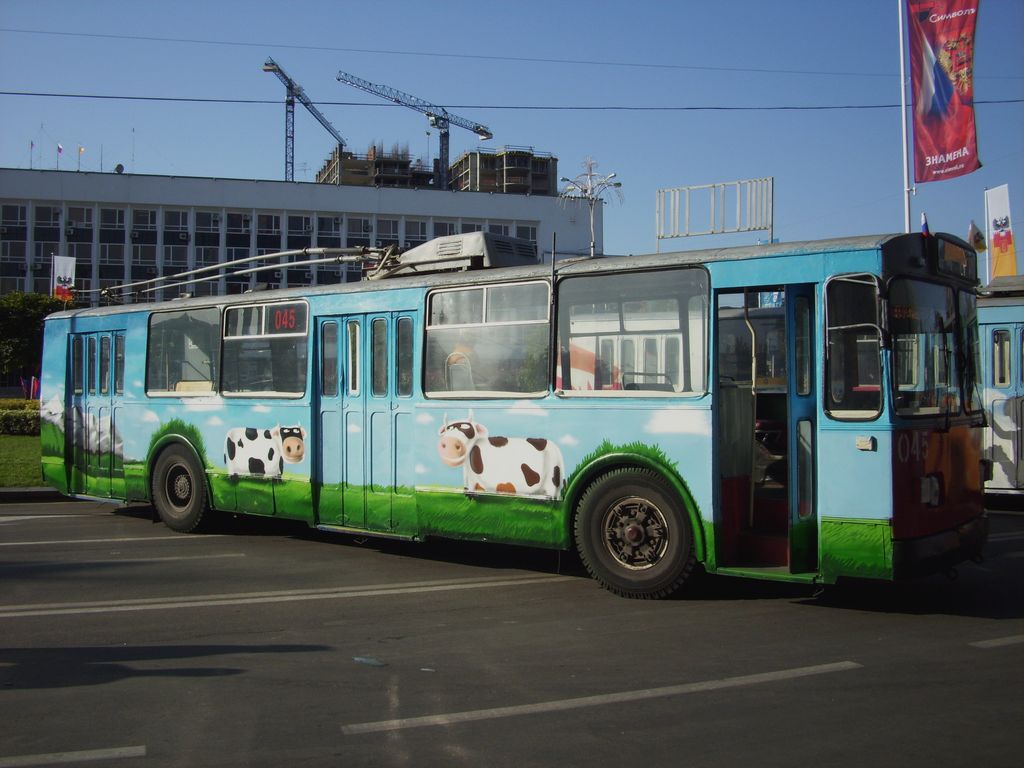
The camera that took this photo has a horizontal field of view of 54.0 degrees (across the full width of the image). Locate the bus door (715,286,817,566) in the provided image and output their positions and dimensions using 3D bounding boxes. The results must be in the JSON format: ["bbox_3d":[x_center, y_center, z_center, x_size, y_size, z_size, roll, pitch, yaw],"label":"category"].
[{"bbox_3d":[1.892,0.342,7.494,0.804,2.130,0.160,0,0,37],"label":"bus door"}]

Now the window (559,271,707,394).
[{"bbox_3d":[0.944,-0.395,8.142,1.411,1.009,0.070,0,0,37],"label":"window"}]

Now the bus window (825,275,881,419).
[{"bbox_3d":[2.392,-0.256,7.056,0.405,1.024,0.070,0,0,37],"label":"bus window"}]

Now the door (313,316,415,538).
[{"bbox_3d":[-1.464,0.381,9.974,1.391,2.158,0.100,0,0,37],"label":"door"}]

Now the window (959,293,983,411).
[{"bbox_3d":[3.793,-0.251,8.270,0.120,1.020,1.154,0,0,32],"label":"window"}]

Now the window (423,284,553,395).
[{"bbox_3d":[-0.246,-0.386,9.035,1.418,1.014,0.070,0,0,37],"label":"window"}]

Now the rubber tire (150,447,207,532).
[{"bbox_3d":[-3.808,1.224,11.921,1.055,1.055,0.290,0,0,37],"label":"rubber tire"}]

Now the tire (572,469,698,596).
[{"bbox_3d":[1.080,1.210,8.254,1.055,1.055,0.290,0,0,37],"label":"tire"}]

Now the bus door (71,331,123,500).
[{"bbox_3d":[-5.301,0.399,12.853,1.317,2.127,0.100,0,0,37],"label":"bus door"}]

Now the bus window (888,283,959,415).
[{"bbox_3d":[3.053,-0.252,7.344,1.163,0.978,0.120,0,0,-45],"label":"bus window"}]

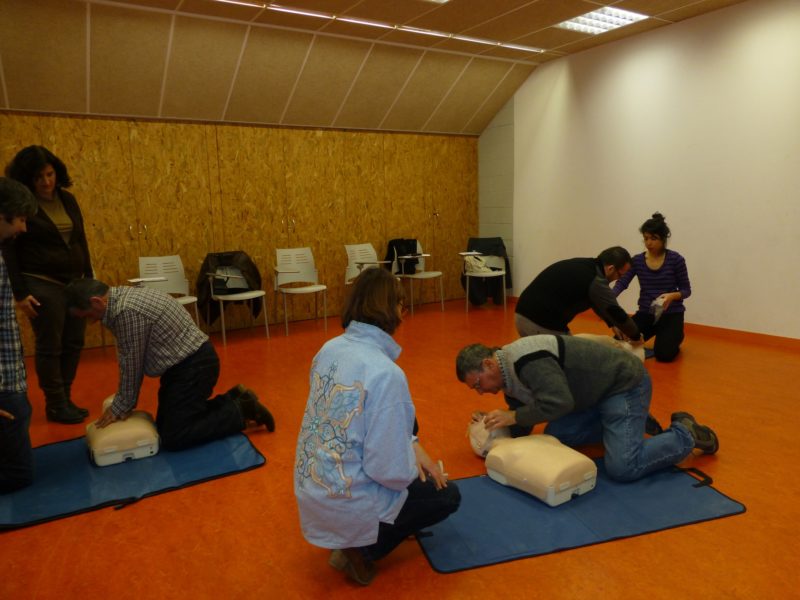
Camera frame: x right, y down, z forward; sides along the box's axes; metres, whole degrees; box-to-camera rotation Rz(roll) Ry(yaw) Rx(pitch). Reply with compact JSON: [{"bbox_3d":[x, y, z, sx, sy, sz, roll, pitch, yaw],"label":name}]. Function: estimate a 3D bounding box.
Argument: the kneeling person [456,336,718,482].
[{"bbox_3d":[0.907,0.504,2.797,1.270,0.660,0.560,-3,11,-12],"label":"kneeling person"}]

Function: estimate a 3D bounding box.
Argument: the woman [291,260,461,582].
[{"bbox_3d":[-0.087,0.422,2.048,0.600,1.070,0.500,-8,12,-32],"label":"woman"}]

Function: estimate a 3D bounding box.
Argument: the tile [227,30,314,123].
[{"bbox_3d":[-1.279,-2.131,5.347,0.600,0.030,1.161,-7,-24,-30],"label":"tile"}]

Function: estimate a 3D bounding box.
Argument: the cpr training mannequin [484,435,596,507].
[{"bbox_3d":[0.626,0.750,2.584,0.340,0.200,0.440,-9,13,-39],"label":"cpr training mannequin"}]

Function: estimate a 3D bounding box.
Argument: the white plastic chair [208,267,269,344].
[{"bbox_3d":[-1.655,-0.026,5.493,0.540,0.840,0.620,-8,12,-33],"label":"white plastic chair"}]

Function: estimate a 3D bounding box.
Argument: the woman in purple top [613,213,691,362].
[{"bbox_3d":[2.047,-0.104,4.500,0.580,1.170,0.680,7,13,40],"label":"woman in purple top"}]

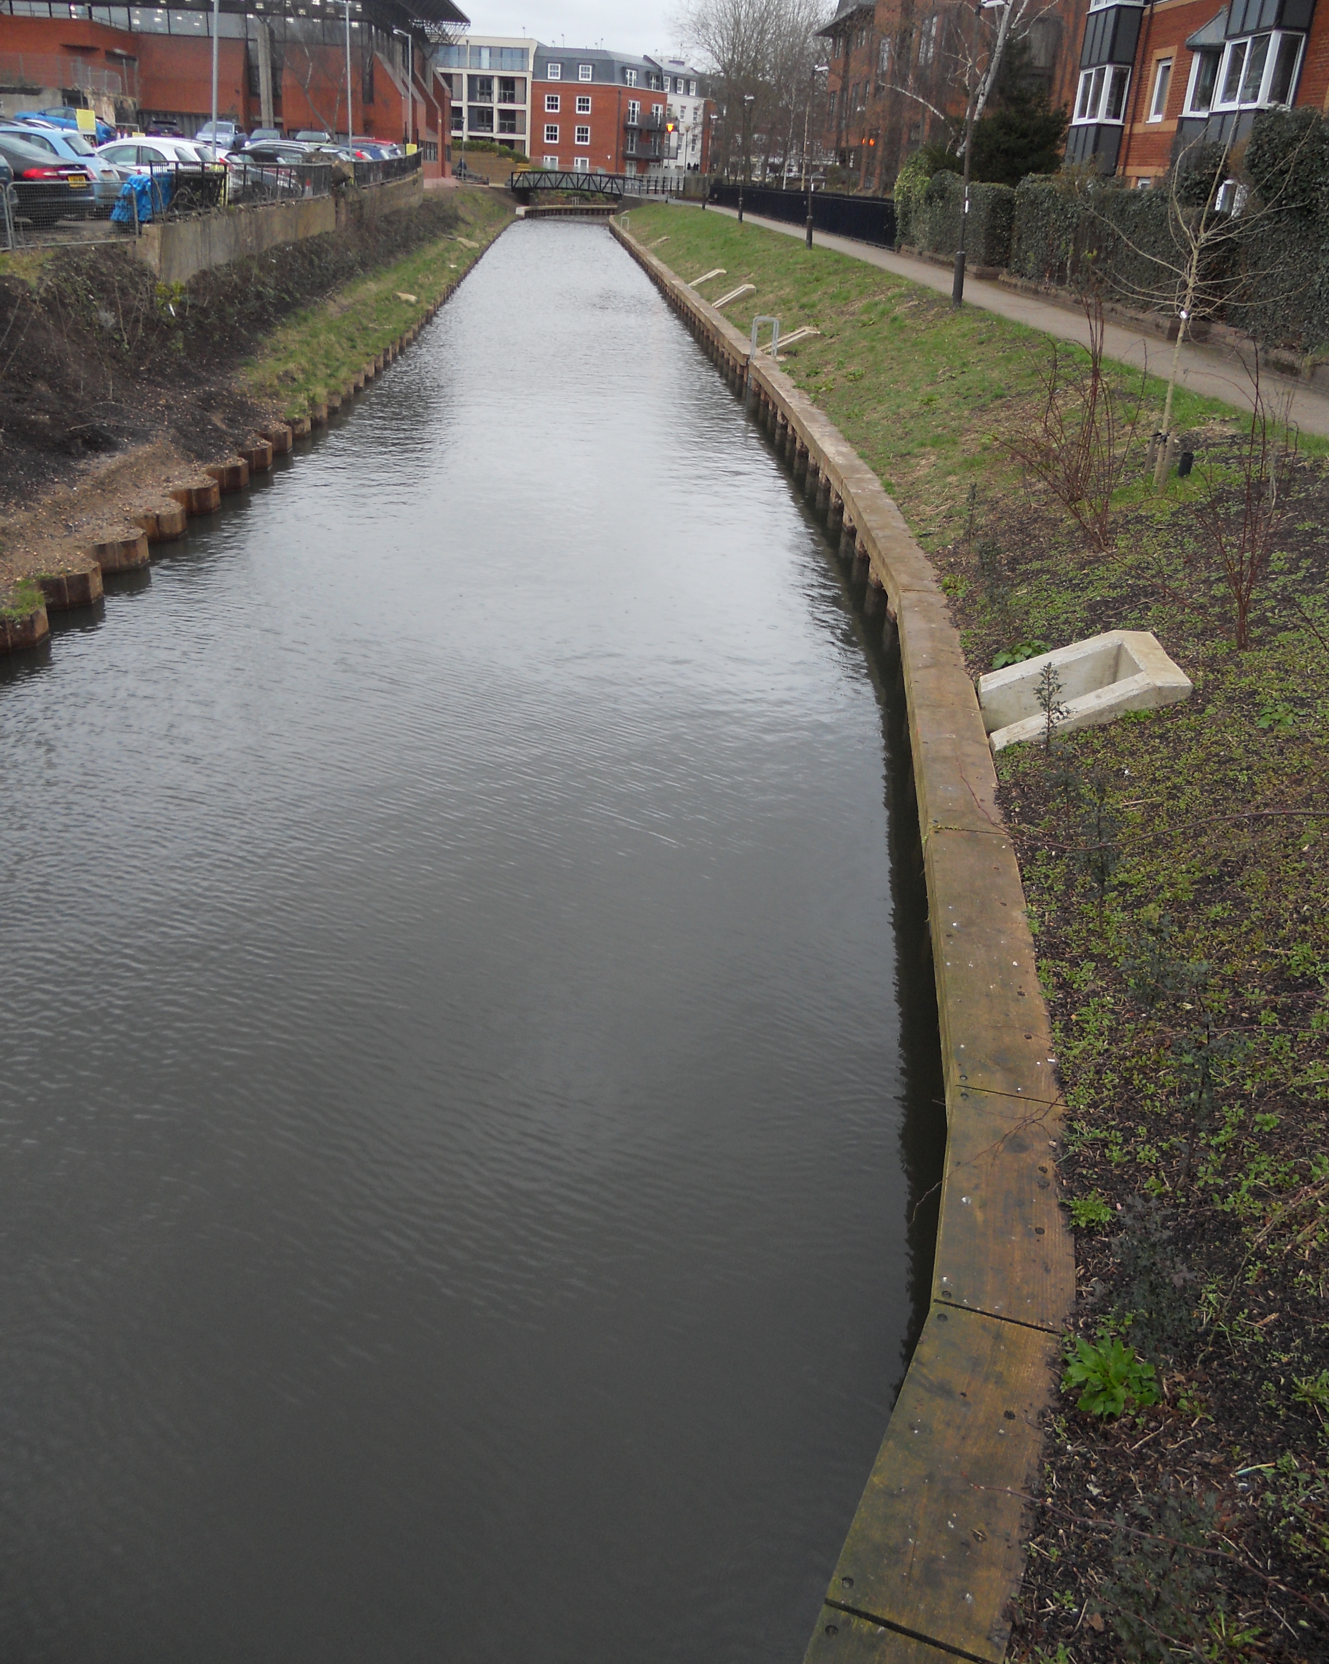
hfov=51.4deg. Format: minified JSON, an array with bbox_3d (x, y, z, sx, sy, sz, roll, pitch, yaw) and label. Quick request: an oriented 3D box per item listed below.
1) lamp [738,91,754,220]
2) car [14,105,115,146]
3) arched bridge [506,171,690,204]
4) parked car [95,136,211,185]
[{"bbox_3d":[3.620,-28.832,59.395,0.500,4.850,0.200,1,26,-4],"label":"lamp"},{"bbox_3d":[-28.081,-33.052,64.693,4.350,1.460,1.780,11,26,5],"label":"car"},{"bbox_3d":[-5.037,-48.350,103.394,12.800,1.600,2.400,1,26,-4],"label":"arched bridge"},{"bbox_3d":[-13.257,-16.205,33.813,4.050,1.460,1.730,5,26,5],"label":"parked car"}]

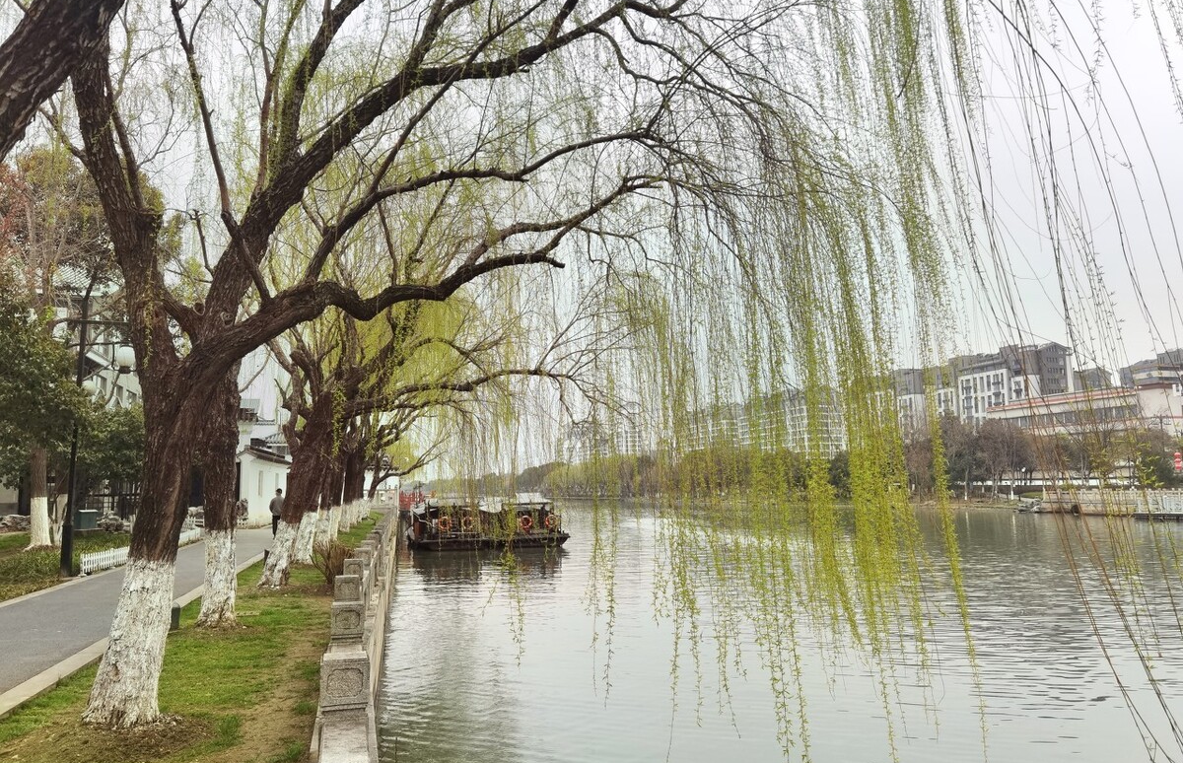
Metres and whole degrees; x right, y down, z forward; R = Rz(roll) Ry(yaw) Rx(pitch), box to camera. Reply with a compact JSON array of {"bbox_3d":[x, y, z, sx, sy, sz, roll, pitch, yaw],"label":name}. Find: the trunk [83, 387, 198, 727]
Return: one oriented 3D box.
[{"bbox_3d":[-3.456,1.294,7.106,0.727,2.505,0.600,0,-7,0],"label":"trunk"}]

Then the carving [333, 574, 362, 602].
[{"bbox_3d":[-2.706,2.294,10.221,0.260,0.270,0.230,2,-7,-14],"label":"carving"}]

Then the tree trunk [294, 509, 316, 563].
[{"bbox_3d":[-6.767,3.680,21.850,0.504,1.162,0.500,0,-7,0],"label":"tree trunk"}]

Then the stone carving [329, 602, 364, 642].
[{"bbox_3d":[-2.051,2.013,7.753,0.260,0.280,0.230,2,-7,-14],"label":"stone carving"}]

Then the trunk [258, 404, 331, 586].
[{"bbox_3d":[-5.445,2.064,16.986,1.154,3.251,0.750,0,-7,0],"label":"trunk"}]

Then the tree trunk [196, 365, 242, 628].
[{"bbox_3d":[-4.818,1.433,11.943,0.500,3.343,0.500,0,-7,0],"label":"tree trunk"}]

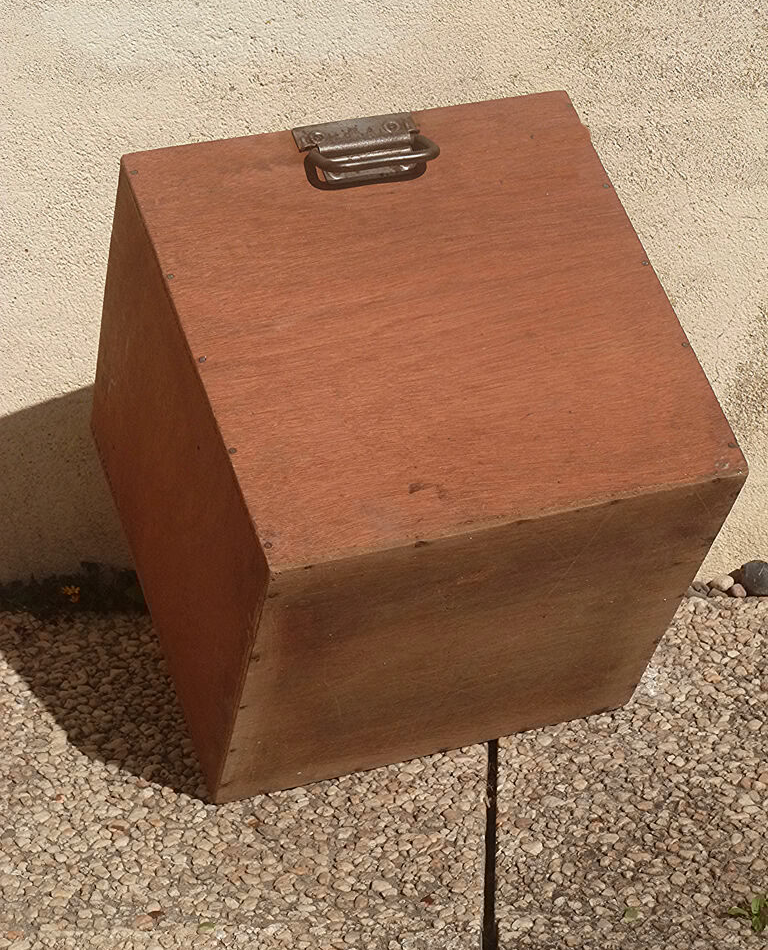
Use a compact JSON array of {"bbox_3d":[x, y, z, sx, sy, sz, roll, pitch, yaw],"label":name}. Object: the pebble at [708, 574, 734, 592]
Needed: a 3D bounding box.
[{"bbox_3d":[0.354,0.113,2.480,0.027,0.018,0.021,-4,21,0],"label":"pebble"}]

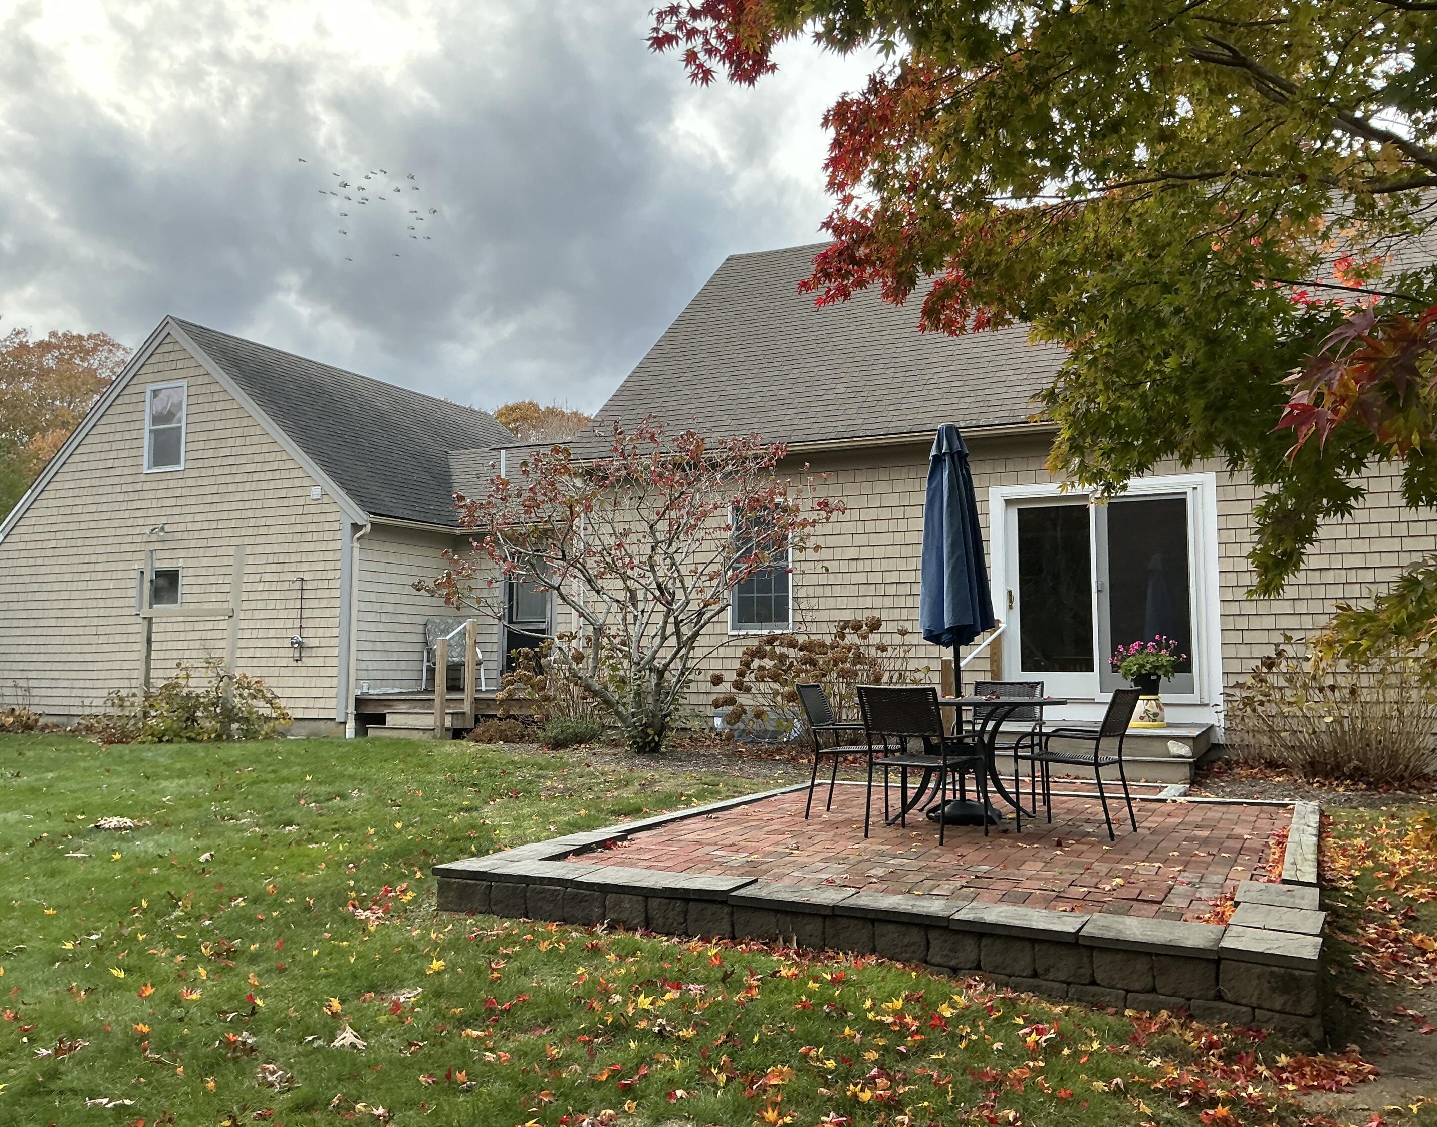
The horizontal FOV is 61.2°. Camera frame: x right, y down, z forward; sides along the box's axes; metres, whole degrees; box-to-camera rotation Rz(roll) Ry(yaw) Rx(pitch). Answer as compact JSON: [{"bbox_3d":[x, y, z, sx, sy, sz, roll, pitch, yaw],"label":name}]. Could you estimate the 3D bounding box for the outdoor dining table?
[{"bbox_3d":[1.517,1.233,7.609,1.340,0.734,1.340,-2,-6,24],"label":"outdoor dining table"}]

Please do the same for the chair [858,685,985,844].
[{"bbox_3d":[1.131,1.104,6.779,0.550,0.837,0.600,-4,-7,36],"label":"chair"}]

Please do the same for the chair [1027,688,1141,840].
[{"bbox_3d":[2.088,1.126,6.996,0.600,0.837,0.550,-4,-6,34],"label":"chair"}]

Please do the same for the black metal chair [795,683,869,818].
[{"bbox_3d":[0.857,1.196,7.779,0.600,0.837,0.550,-2,-6,22],"label":"black metal chair"}]

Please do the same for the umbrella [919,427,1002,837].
[{"bbox_3d":[1.492,0.348,7.696,0.480,2.512,0.480,-2,-6,24],"label":"umbrella"}]

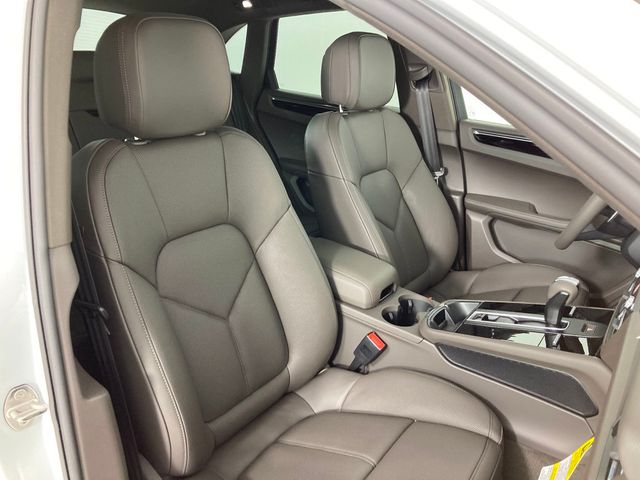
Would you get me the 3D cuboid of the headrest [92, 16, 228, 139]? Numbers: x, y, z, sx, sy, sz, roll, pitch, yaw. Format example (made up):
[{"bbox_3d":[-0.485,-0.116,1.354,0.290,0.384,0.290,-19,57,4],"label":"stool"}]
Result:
[{"bbox_3d":[-0.307,-0.327,1.044,0.152,0.227,0.260,15,24,34],"label":"headrest"}]

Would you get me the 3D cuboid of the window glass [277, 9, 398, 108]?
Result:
[{"bbox_3d":[0.025,-0.721,2.043,0.635,0.362,0.040,18,50,32],"label":"window glass"}]

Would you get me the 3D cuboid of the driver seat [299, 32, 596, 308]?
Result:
[{"bbox_3d":[0.371,-0.081,1.566,0.853,1.012,0.536,18,26,32],"label":"driver seat"}]

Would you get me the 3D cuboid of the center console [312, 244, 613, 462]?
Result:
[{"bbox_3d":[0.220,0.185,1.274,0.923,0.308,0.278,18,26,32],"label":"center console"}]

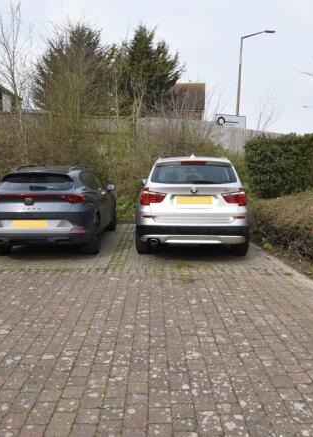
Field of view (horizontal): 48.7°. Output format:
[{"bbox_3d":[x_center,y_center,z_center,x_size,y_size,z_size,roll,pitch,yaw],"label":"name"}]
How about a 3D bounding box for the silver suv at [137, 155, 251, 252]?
[{"bbox_3d":[0.660,-0.380,7.300,1.920,1.670,4.640,1,6,3],"label":"silver suv"}]

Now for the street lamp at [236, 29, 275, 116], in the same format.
[{"bbox_3d":[5.800,-6.600,20.400,2.300,8.500,0.330,-1,6,-16],"label":"street lamp"}]

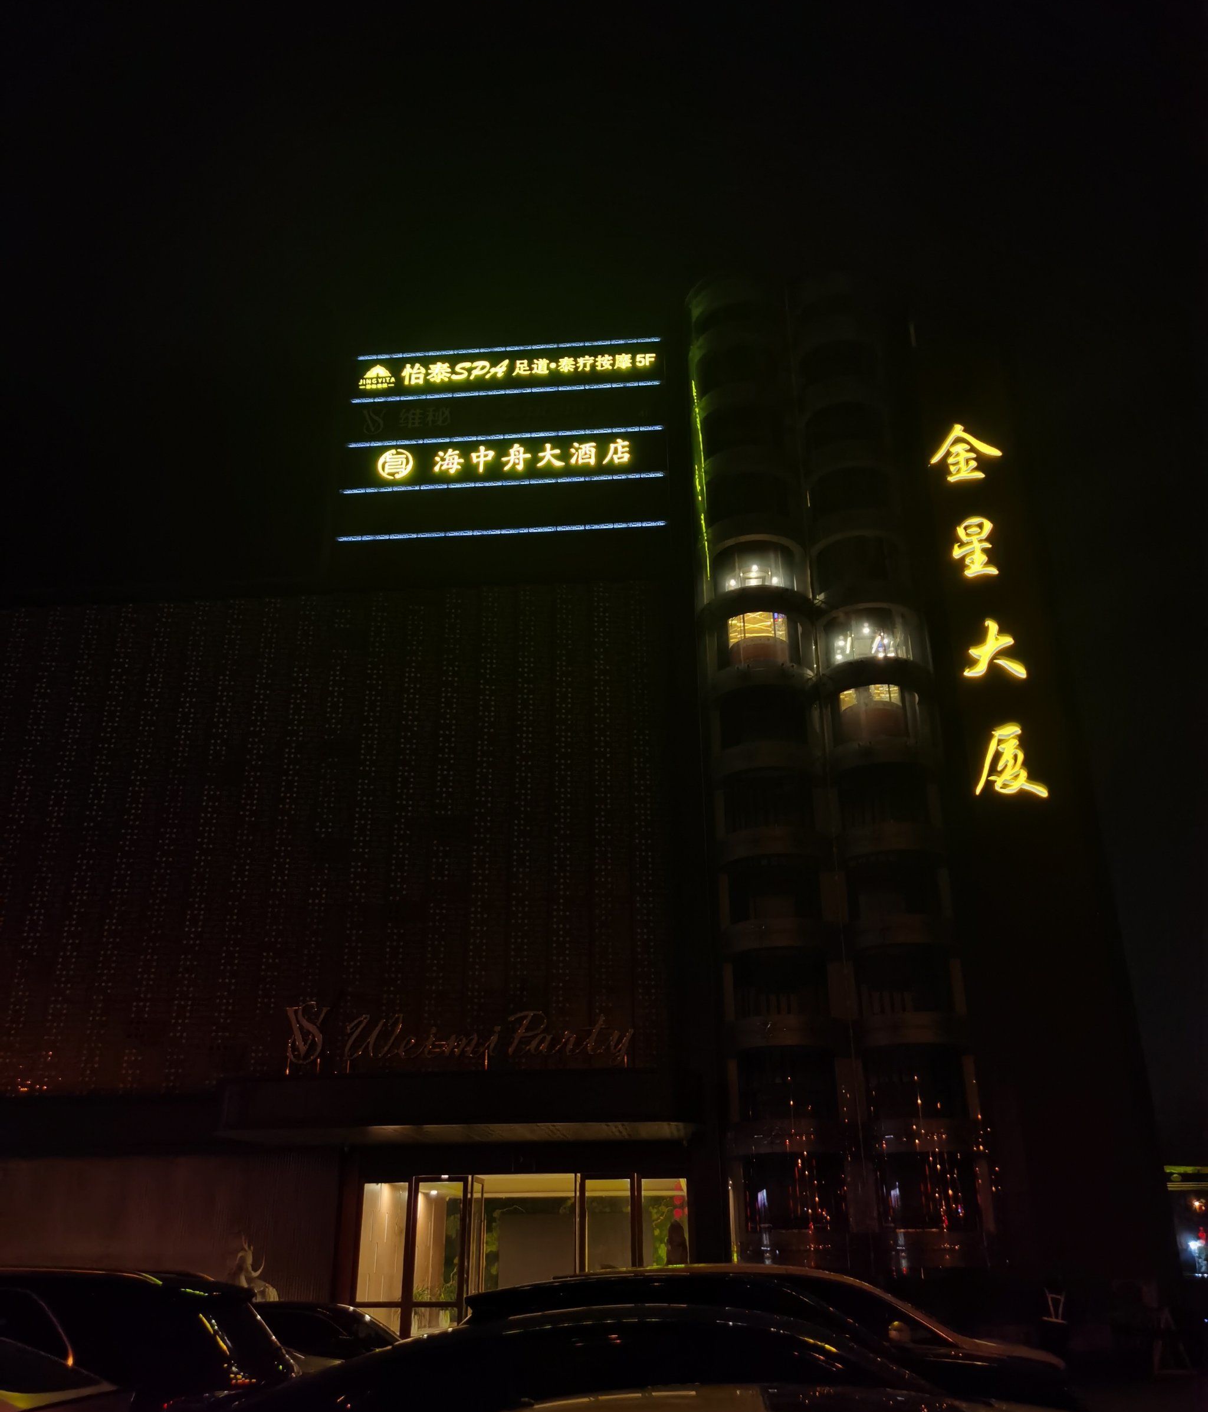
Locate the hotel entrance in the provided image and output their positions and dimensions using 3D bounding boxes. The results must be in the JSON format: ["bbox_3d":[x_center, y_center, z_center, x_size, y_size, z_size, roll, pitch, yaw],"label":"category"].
[{"bbox_3d":[-1.481,9.749,21.954,5.800,3.017,0.300,-2,-26,4],"label":"hotel entrance"}]

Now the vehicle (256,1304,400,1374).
[{"bbox_3d":[-3.330,7.664,14.413,4.750,1.460,1.820,-2,-26,4],"label":"vehicle"}]

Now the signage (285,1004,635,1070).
[{"bbox_3d":[-2.514,5.592,21.516,6.100,1.094,0.150,-2,-26,4],"label":"signage"}]

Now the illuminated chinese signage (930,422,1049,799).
[{"bbox_3d":[8.479,-2.405,27.762,1.763,9.526,0.200,-2,-26,4],"label":"illuminated chinese signage"}]

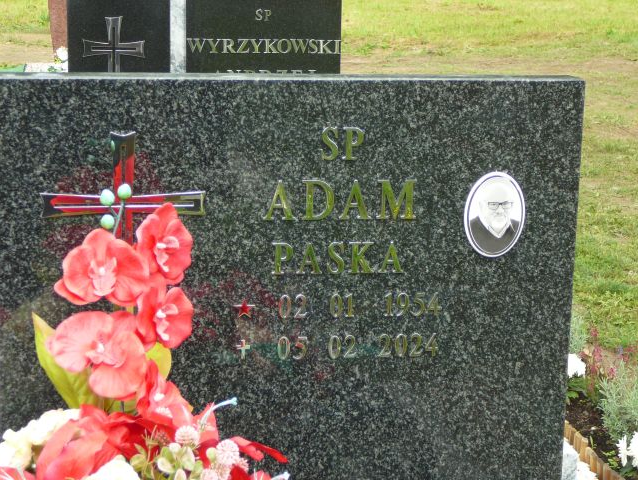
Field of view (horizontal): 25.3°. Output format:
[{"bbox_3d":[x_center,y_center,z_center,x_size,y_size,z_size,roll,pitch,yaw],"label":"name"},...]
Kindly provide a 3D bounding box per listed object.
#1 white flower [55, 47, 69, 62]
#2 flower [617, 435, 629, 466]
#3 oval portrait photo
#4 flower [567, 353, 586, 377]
[{"bbox_3d":[-1.436,-1.042,8.000,0.085,0.090,0.070,0,13,-3],"label":"white flower"},{"bbox_3d":[0.663,0.458,3.100,0.030,0.070,0.068,-3,13,-17],"label":"flower"},{"bbox_3d":[0.247,-0.036,2.000,0.088,0.123,0.010,-1,13,-7],"label":"oval portrait photo"},{"bbox_3d":[0.669,0.328,3.750,0.072,0.065,0.055,1,13,0],"label":"flower"}]

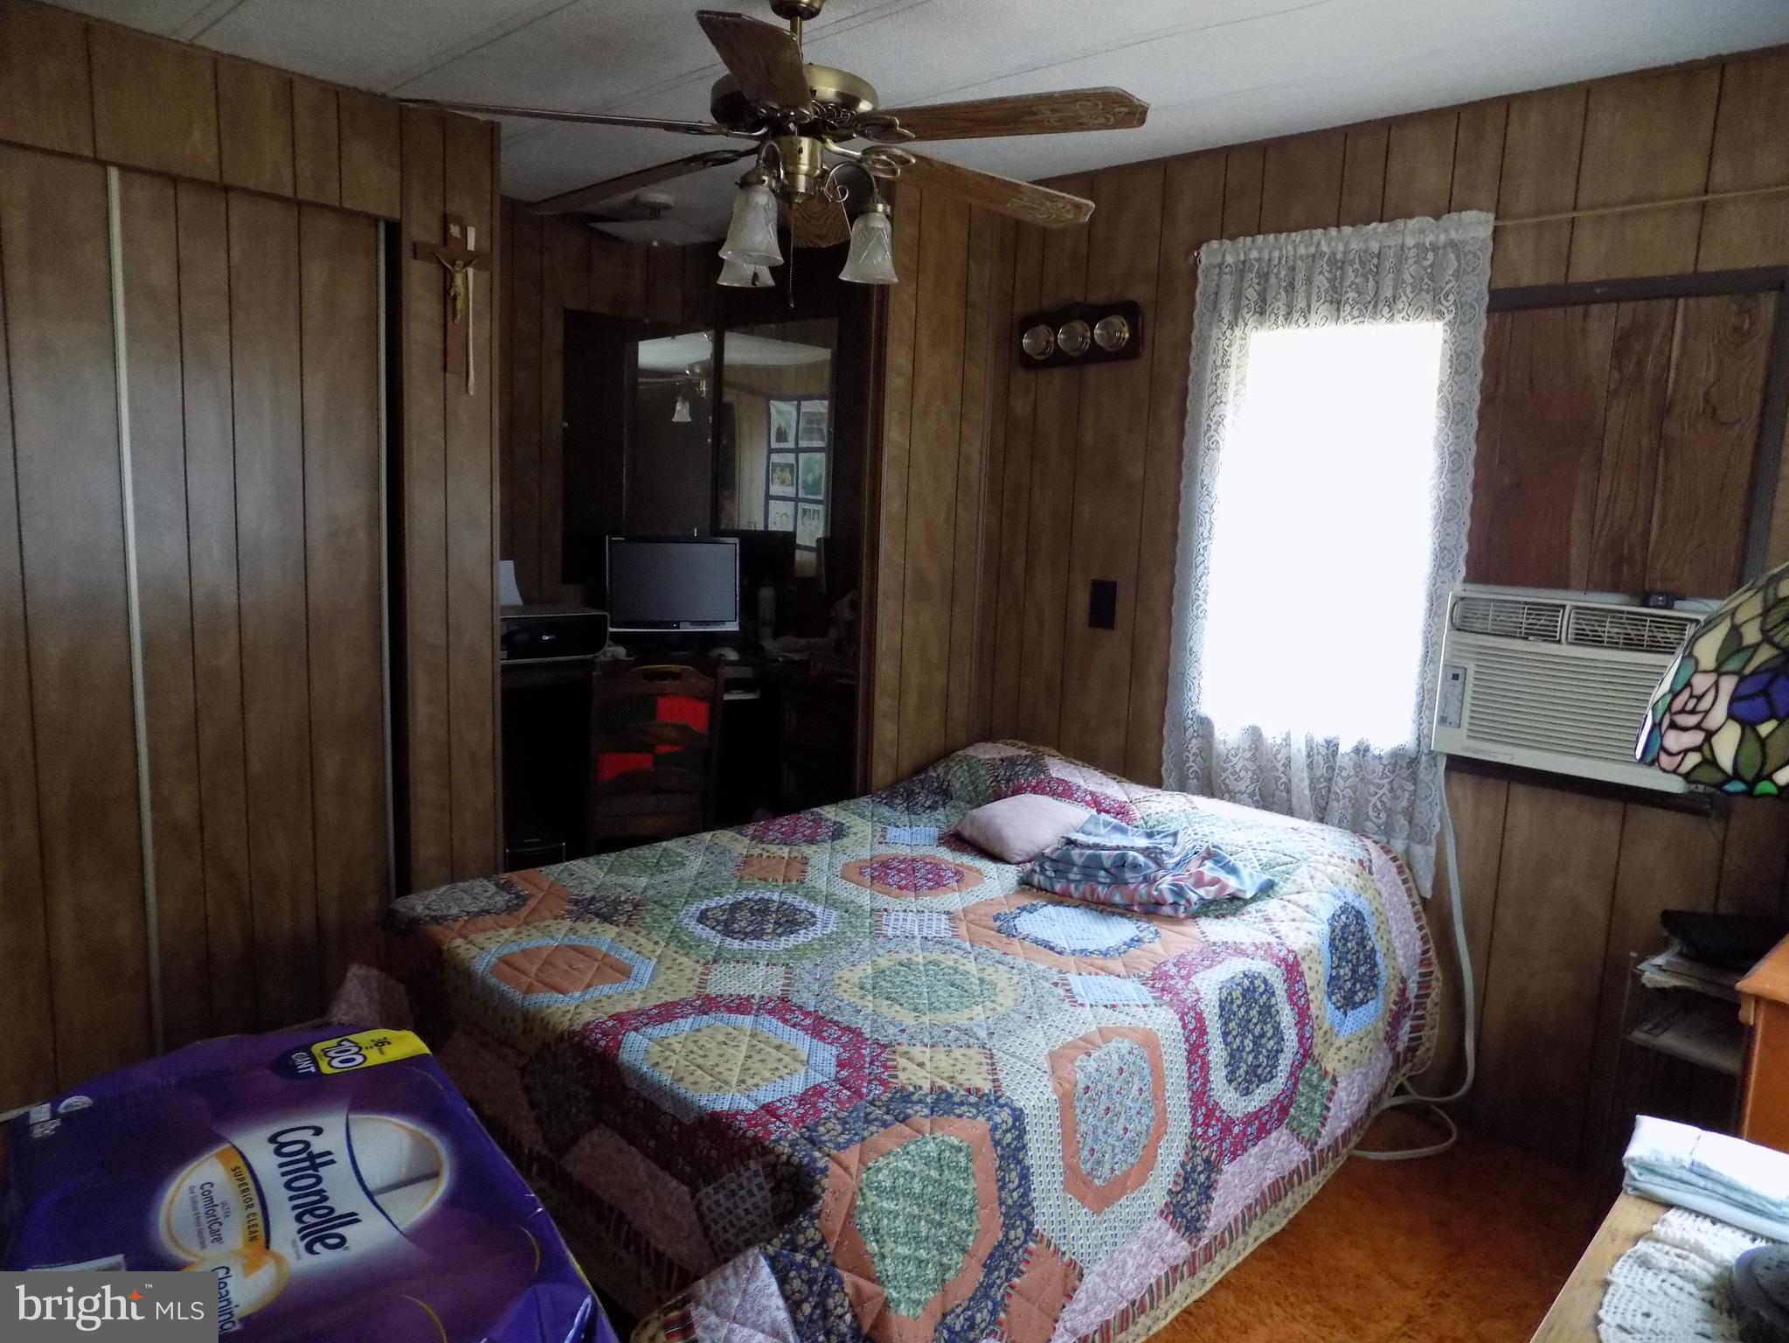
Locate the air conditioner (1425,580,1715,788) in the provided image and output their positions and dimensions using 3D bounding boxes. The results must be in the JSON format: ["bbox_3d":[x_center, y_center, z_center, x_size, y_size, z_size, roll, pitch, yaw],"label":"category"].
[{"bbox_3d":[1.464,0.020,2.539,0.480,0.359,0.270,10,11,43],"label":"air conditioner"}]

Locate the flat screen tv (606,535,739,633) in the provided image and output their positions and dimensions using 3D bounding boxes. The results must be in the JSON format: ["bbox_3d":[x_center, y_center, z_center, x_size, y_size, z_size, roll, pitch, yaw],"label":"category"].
[{"bbox_3d":[-0.764,-0.303,4.114,0.450,0.325,0.070,0,9,-16],"label":"flat screen tv"}]

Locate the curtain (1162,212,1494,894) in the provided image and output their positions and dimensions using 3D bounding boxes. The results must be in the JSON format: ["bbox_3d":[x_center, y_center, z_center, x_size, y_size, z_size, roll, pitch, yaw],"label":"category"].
[{"bbox_3d":[1.012,-0.276,2.864,0.693,1.501,0.080,10,11,43],"label":"curtain"}]

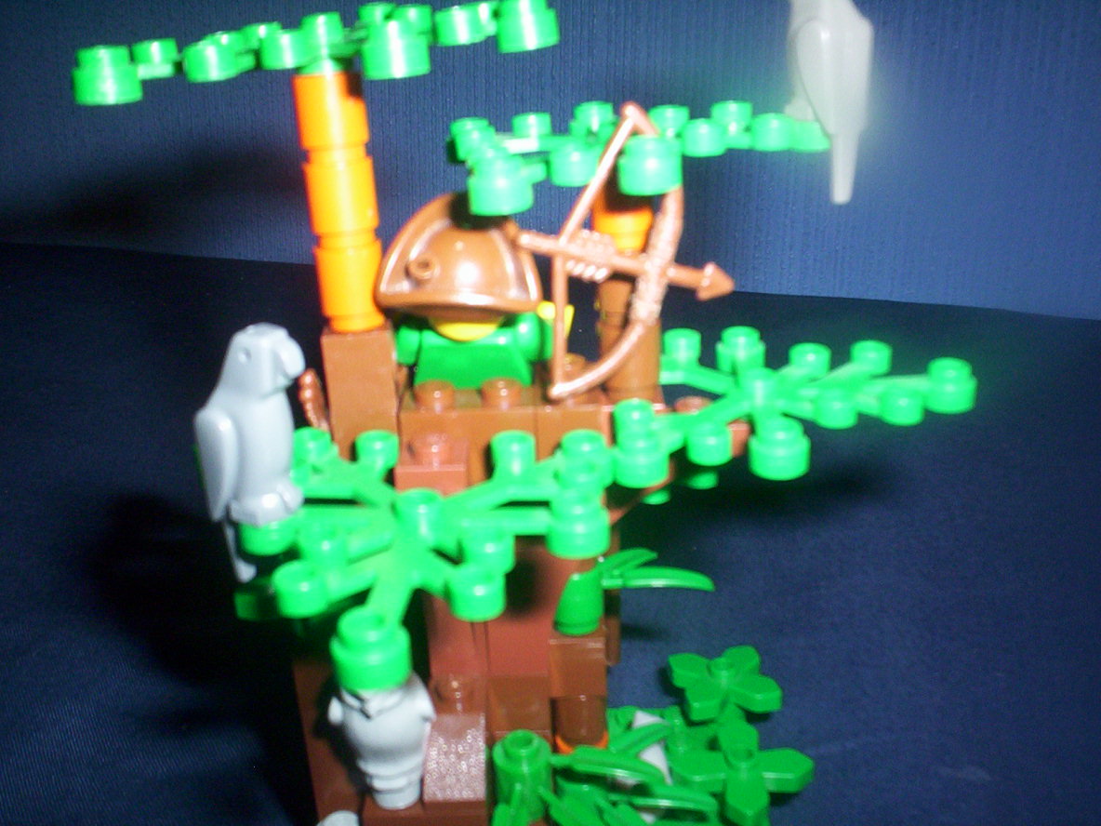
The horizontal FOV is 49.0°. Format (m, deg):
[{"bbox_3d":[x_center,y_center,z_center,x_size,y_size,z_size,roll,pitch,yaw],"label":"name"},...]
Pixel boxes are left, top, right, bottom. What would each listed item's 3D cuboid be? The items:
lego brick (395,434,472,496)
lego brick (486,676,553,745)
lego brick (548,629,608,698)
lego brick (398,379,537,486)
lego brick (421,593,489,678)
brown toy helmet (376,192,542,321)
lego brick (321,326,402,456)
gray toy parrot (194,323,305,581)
[{"bbox_3d":[-0.013,0.008,0.142,0.008,0.011,0.008,-2,25,1],"label":"lego brick"},{"bbox_3d":[-0.004,0.038,0.168,0.008,0.010,0.008,-2,25,1],"label":"lego brick"},{"bbox_3d":[0.004,0.035,0.175,0.008,0.010,0.008,-2,25,1],"label":"lego brick"},{"bbox_3d":[-0.010,0.002,0.147,0.016,0.011,0.008,-2,25,1],"label":"lego brick"},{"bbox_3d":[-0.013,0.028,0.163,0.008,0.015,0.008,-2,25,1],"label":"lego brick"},{"bbox_3d":[-0.010,-0.020,0.146,0.019,0.013,0.013,2,25,8],"label":"brown toy helmet"},{"bbox_3d":[-0.022,-0.001,0.145,0.008,0.019,0.008,-6,25,-8],"label":"lego brick"},{"bbox_3d":[-0.029,0.005,0.119,0.010,0.027,0.008,13,29,29],"label":"gray toy parrot"}]

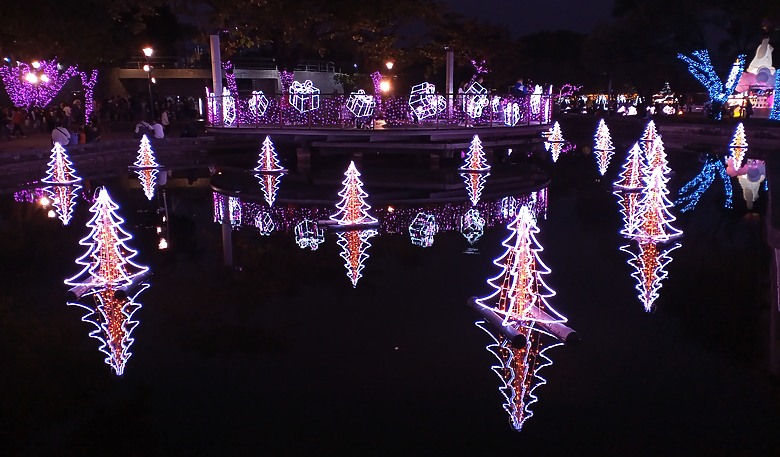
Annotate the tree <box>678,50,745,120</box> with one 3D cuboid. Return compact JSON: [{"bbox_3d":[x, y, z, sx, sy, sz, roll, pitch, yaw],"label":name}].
[{"bbox_3d":[21.896,-9.538,42.819,4.606,4.550,3.572,5,12,26],"label":"tree"}]

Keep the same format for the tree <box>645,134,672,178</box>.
[{"bbox_3d":[8.157,-2.246,19.156,0.920,1.130,0.920,4,12,23],"label":"tree"}]

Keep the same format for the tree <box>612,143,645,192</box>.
[{"bbox_3d":[5.557,-1.422,14.303,0.940,1.053,0.940,4,12,21],"label":"tree"}]

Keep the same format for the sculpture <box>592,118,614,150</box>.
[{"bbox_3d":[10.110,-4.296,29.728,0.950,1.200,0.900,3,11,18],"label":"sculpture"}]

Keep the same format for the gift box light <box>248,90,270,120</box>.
[{"bbox_3d":[-4.666,-4.415,22.556,1.050,0.980,0.150,7,13,35],"label":"gift box light"}]

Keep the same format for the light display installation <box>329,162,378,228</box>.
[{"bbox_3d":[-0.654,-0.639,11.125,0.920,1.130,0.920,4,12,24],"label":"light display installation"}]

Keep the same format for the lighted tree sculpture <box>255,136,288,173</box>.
[{"bbox_3d":[-3.688,-2.251,19.157,0.921,1.053,0.921,-3,11,-11],"label":"lighted tree sculpture"}]

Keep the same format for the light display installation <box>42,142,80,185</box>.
[{"bbox_3d":[-8.639,-1.687,16.481,0.978,1.053,0.978,-6,12,-27],"label":"light display installation"}]

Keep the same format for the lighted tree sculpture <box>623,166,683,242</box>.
[{"bbox_3d":[3.719,-0.346,8.823,0.865,1.072,0.865,4,12,23],"label":"lighted tree sculpture"}]

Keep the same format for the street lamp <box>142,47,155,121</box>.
[{"bbox_3d":[-11.254,-6.364,29.290,0.545,4.004,0.508,-5,12,-20],"label":"street lamp"}]

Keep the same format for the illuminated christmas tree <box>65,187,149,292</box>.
[{"bbox_3d":[-3.377,0.070,7.537,0.920,1.130,0.920,10,15,43],"label":"illuminated christmas tree"}]

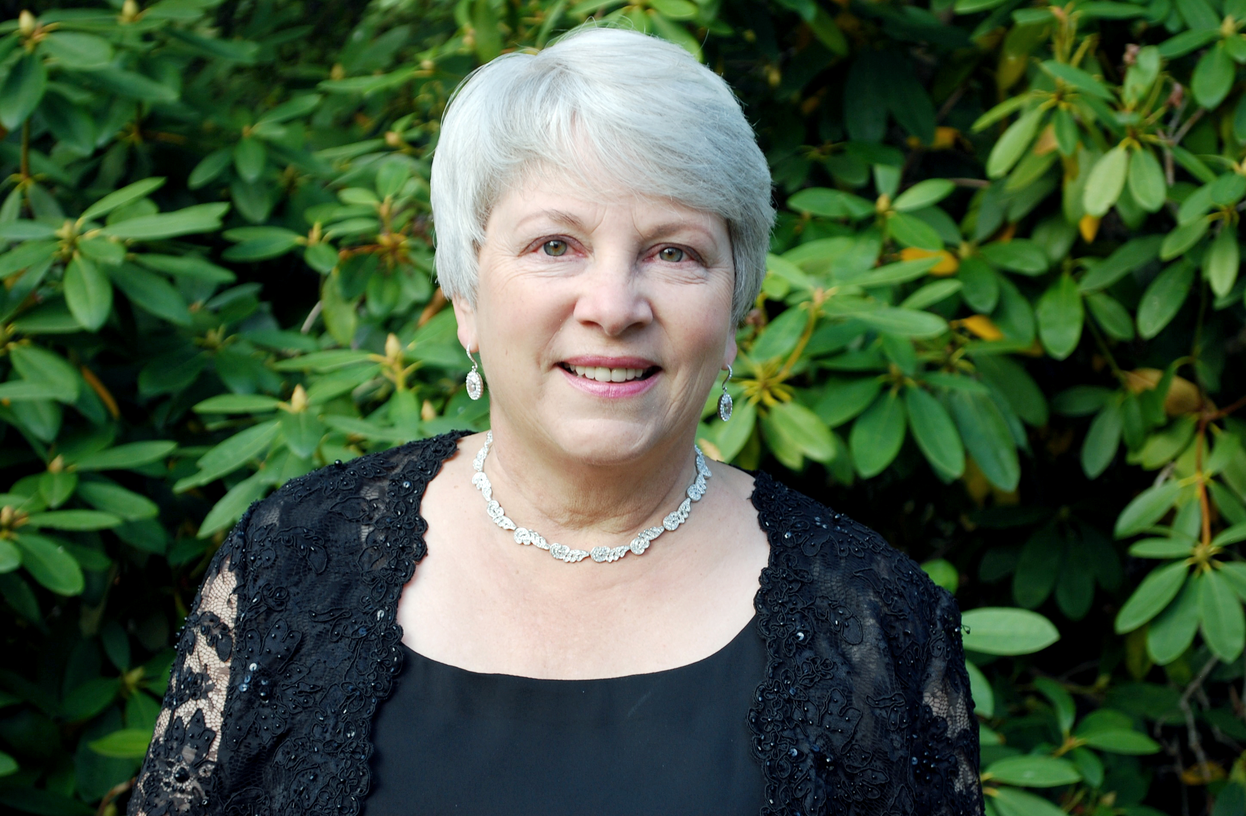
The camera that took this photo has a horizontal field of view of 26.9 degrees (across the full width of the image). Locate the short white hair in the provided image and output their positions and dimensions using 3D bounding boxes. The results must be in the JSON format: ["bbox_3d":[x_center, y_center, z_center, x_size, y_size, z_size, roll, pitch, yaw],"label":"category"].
[{"bbox_3d":[-0.012,-0.120,1.445,0.190,0.185,0.215,3,-3,-6],"label":"short white hair"}]

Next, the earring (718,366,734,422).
[{"bbox_3d":[0.057,-0.008,1.435,0.008,0.032,0.010,1,0,44],"label":"earring"}]

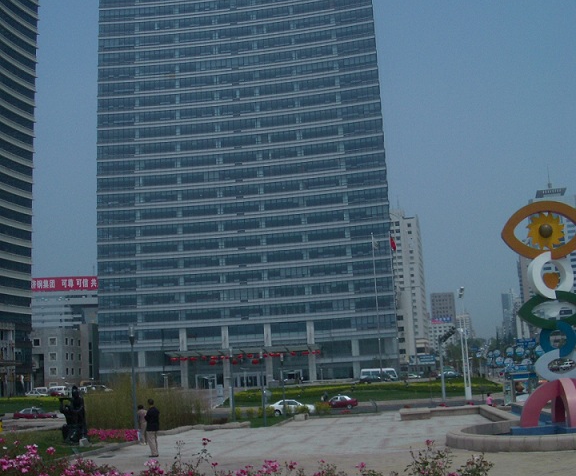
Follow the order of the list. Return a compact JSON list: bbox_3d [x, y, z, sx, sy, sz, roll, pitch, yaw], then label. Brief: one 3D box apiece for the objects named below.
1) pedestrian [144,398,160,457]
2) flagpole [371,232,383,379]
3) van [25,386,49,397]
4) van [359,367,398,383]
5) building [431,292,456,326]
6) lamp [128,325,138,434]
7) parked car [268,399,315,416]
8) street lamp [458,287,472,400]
[{"bbox_3d":[-4.005,5.637,23.000,0.480,1.710,0.340,4,-13,-30],"label":"pedestrian"},{"bbox_3d":[14.869,11.380,129.000,0.300,24.200,0.300,-3,-11,0],"label":"flagpole"},{"bbox_3d":[-48.583,29.981,150.000,4.450,1.440,1.720,-4,-11,5],"label":"van"},{"bbox_3d":[16.055,24.224,137.000,6.200,2.500,2.050,-8,-13,26],"label":"van"},{"bbox_3d":[138.622,75.976,690.000,21.000,56.000,18.000,-6,-12,17],"label":"building"},{"bbox_3d":[-6.441,5.943,32.500,0.320,4.650,0.320,-3,-11,0],"label":"lamp"},{"bbox_3d":[0.343,15.343,70.000,4.450,1.460,1.730,-2,-11,-5],"label":"parked car"},{"bbox_3d":[20.743,12.422,91.000,0.850,13.100,0.850,1,-12,-17],"label":"street lamp"}]

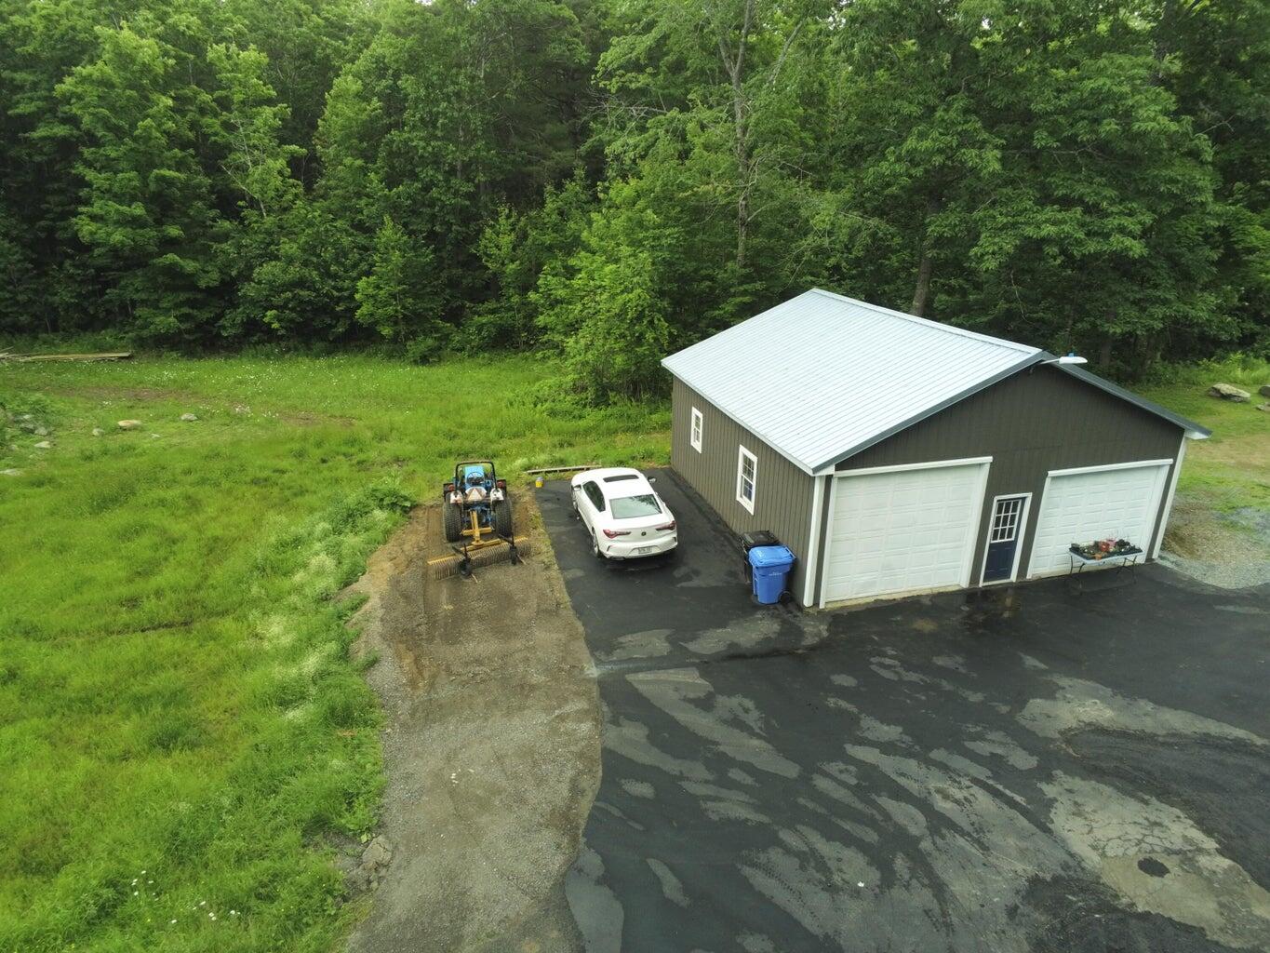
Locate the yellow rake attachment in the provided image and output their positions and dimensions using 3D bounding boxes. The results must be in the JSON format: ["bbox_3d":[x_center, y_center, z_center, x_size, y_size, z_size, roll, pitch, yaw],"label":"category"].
[{"bbox_3d":[-3.814,1.578,19.893,2.420,1.000,1.550,-11,23,-29],"label":"yellow rake attachment"}]

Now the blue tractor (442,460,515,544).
[{"bbox_3d":[-4.195,0.186,22.091,1.720,2.120,3.600,-4,20,-13],"label":"blue tractor"}]

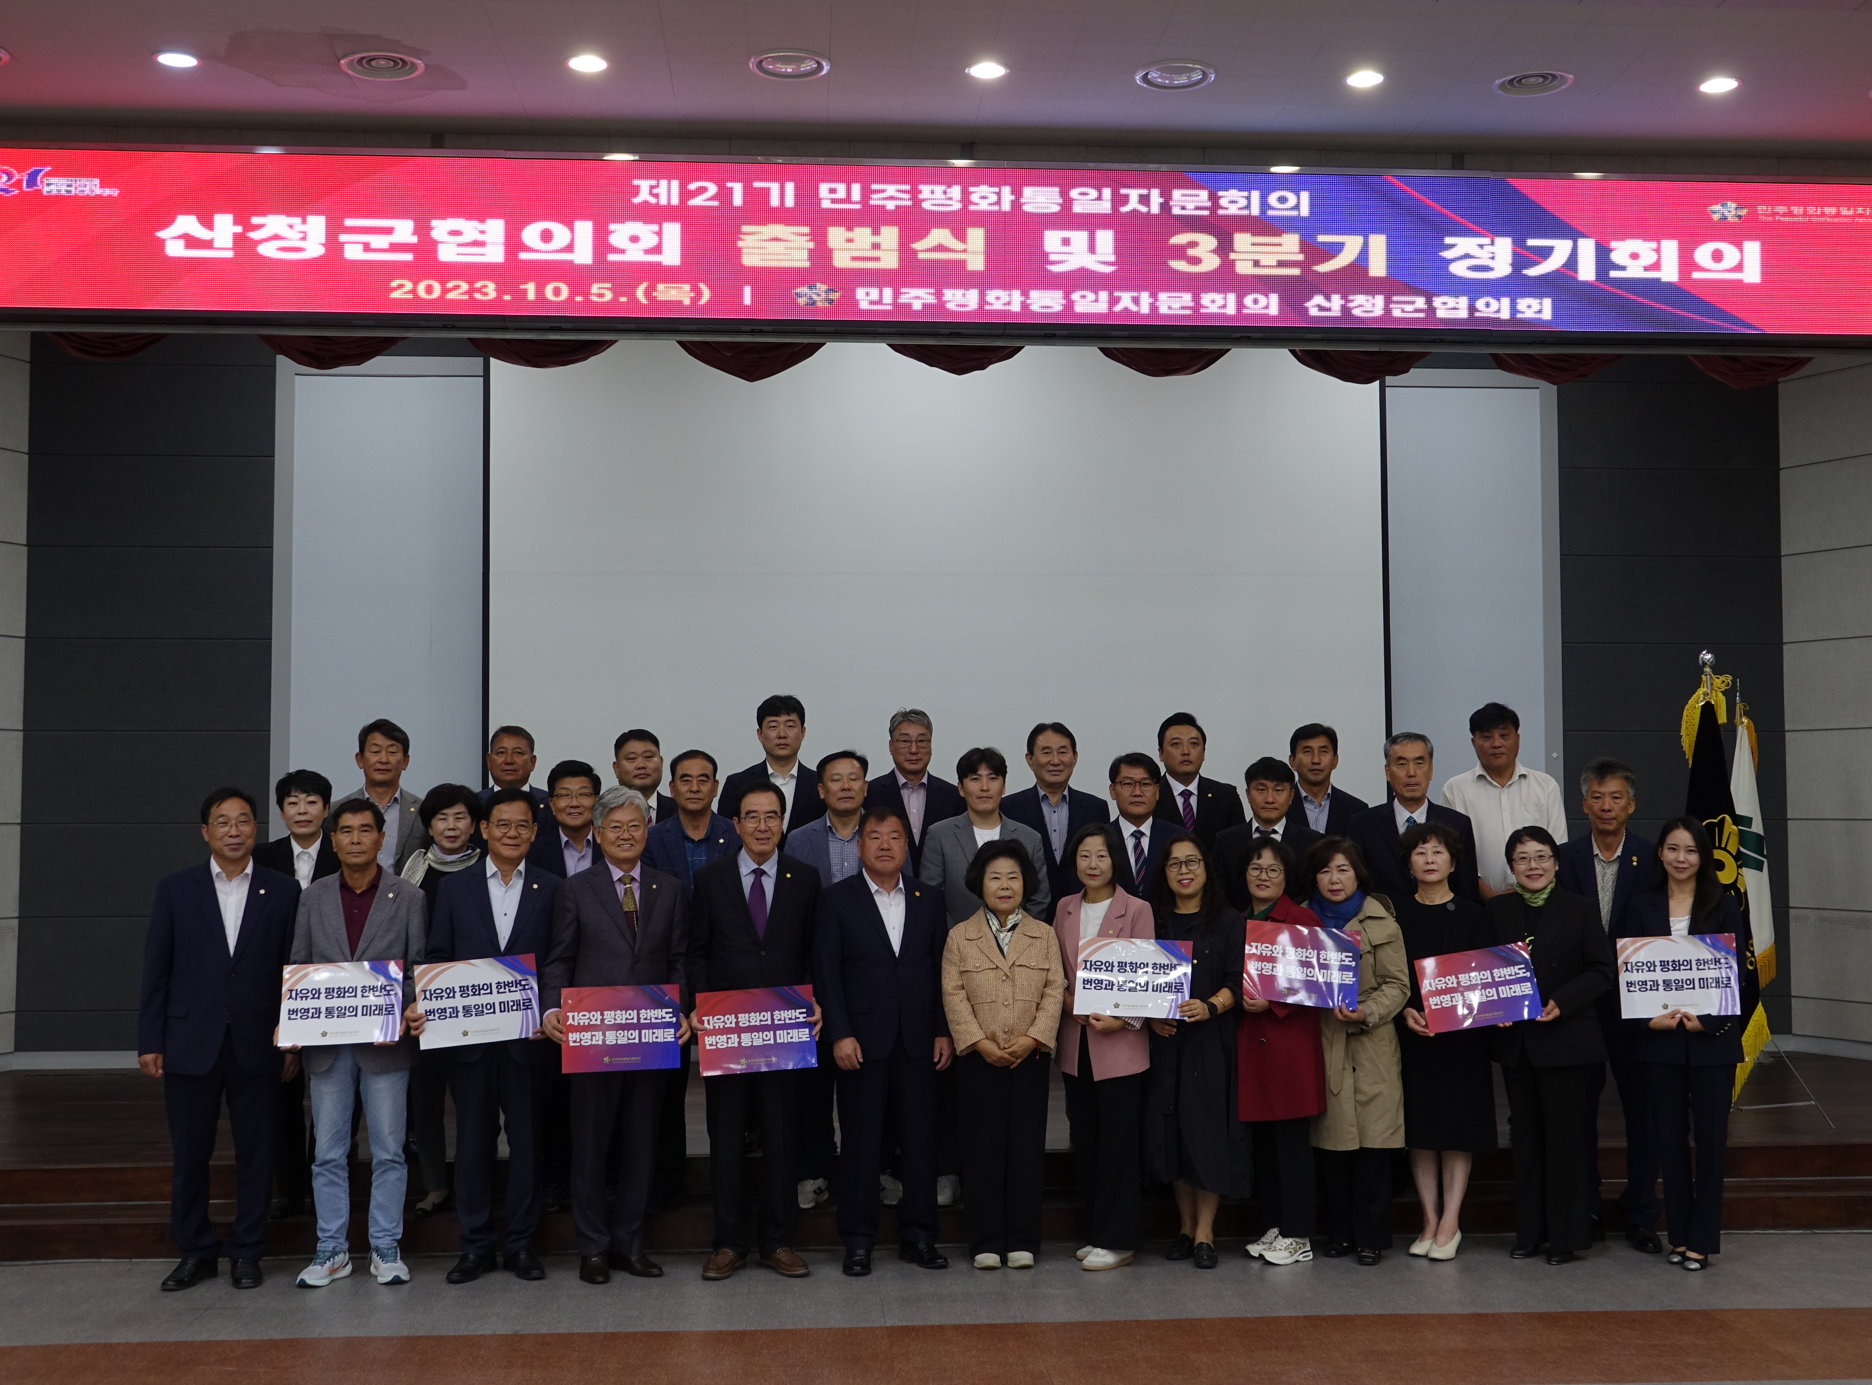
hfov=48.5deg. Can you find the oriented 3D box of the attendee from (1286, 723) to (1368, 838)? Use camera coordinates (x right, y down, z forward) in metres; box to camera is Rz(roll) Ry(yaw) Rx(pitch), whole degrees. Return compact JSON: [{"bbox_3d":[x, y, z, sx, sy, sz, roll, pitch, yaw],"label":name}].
[{"bbox_3d":[1.550,0.990,8.530,0.510,1.724,0.330,0,-3,6],"label":"attendee"}]

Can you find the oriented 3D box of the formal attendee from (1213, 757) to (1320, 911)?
[{"bbox_3d":[1.295,1.107,8.103,0.480,1.707,0.320,0,-3,6],"label":"formal attendee"}]

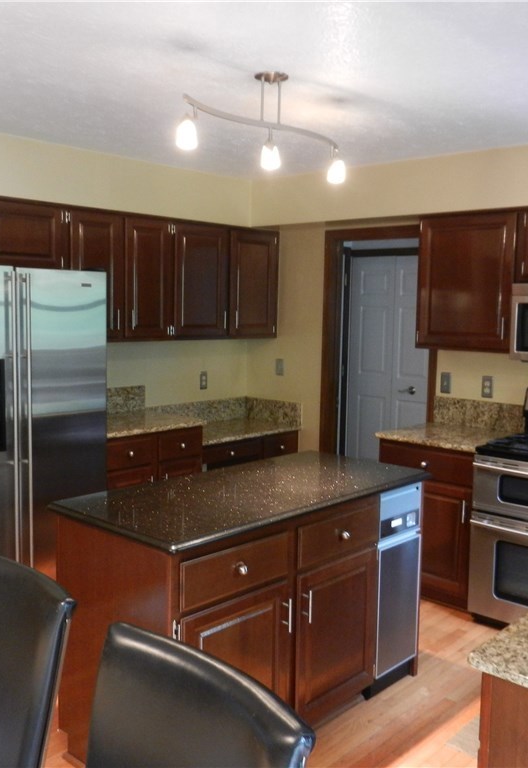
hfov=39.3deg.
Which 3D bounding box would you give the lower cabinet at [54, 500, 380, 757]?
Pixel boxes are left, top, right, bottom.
[{"bbox_3d":[-0.146,0.889,2.846,0.655,0.900,1.065,7,9,43],"label":"lower cabinet"}]

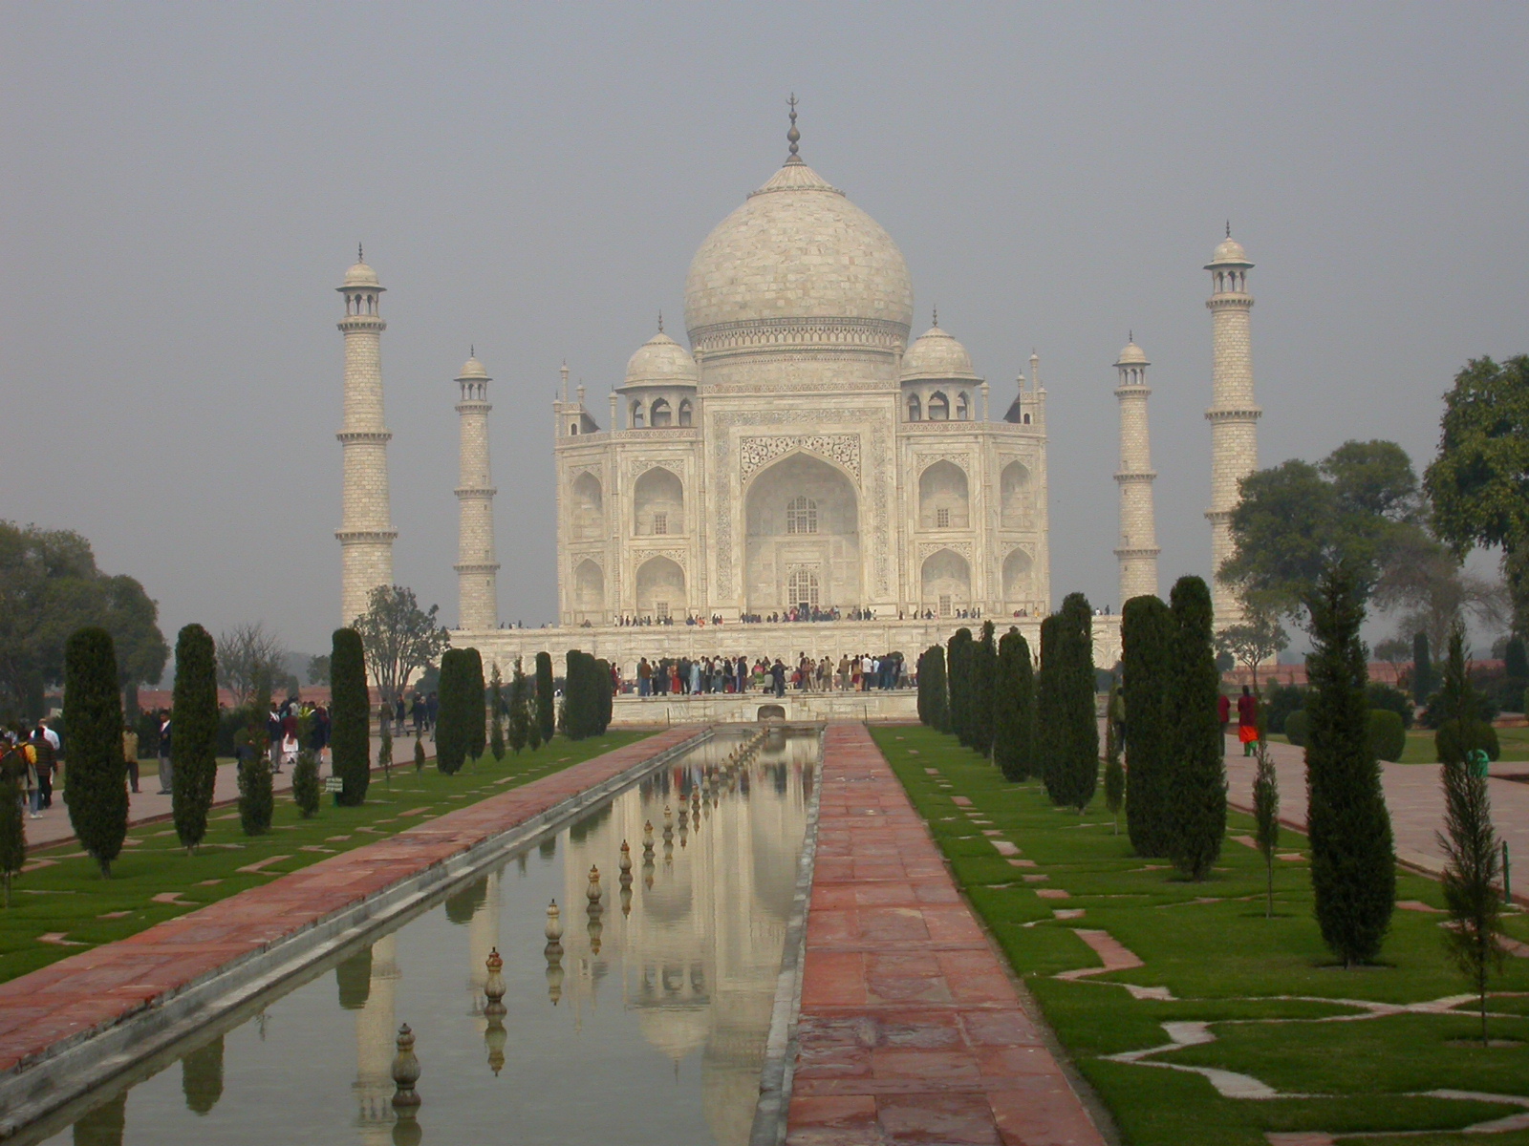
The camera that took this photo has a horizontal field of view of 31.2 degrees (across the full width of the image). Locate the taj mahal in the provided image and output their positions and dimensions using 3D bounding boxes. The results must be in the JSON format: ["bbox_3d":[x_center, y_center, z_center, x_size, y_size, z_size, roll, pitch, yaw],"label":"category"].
[{"bbox_3d":[4.338,-22.570,334.709,98.000,72.800,97.000,-1,-2,1],"label":"taj mahal"}]

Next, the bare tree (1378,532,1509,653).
[{"bbox_3d":[39.997,2.394,161.775,7.895,9.812,7.500,-2,-2,14],"label":"bare tree"}]

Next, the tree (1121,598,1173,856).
[{"bbox_3d":[4.580,1.812,32.557,0.642,3.097,0.642,-1,-2,1],"label":"tree"}]

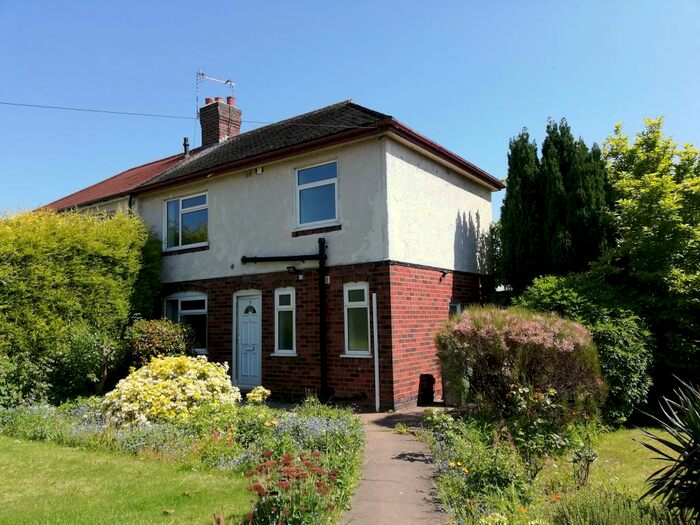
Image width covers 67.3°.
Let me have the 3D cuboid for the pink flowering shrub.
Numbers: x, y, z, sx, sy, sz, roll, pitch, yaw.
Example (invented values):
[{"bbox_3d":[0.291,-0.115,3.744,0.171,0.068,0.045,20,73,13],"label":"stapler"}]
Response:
[{"bbox_3d":[2.514,1.492,7.800,2.400,1.680,2.000,-3,-7,17],"label":"pink flowering shrub"}]

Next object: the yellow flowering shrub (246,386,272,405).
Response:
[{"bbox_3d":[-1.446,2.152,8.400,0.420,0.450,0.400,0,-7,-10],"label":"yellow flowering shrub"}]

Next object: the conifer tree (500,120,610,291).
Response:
[{"bbox_3d":[4.752,-0.246,12.100,2.400,6.100,2.200,-6,-8,35],"label":"conifer tree"}]

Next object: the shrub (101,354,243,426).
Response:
[{"bbox_3d":[-2.768,1.978,8.200,2.000,1.050,1.800,1,-7,-18],"label":"shrub"}]

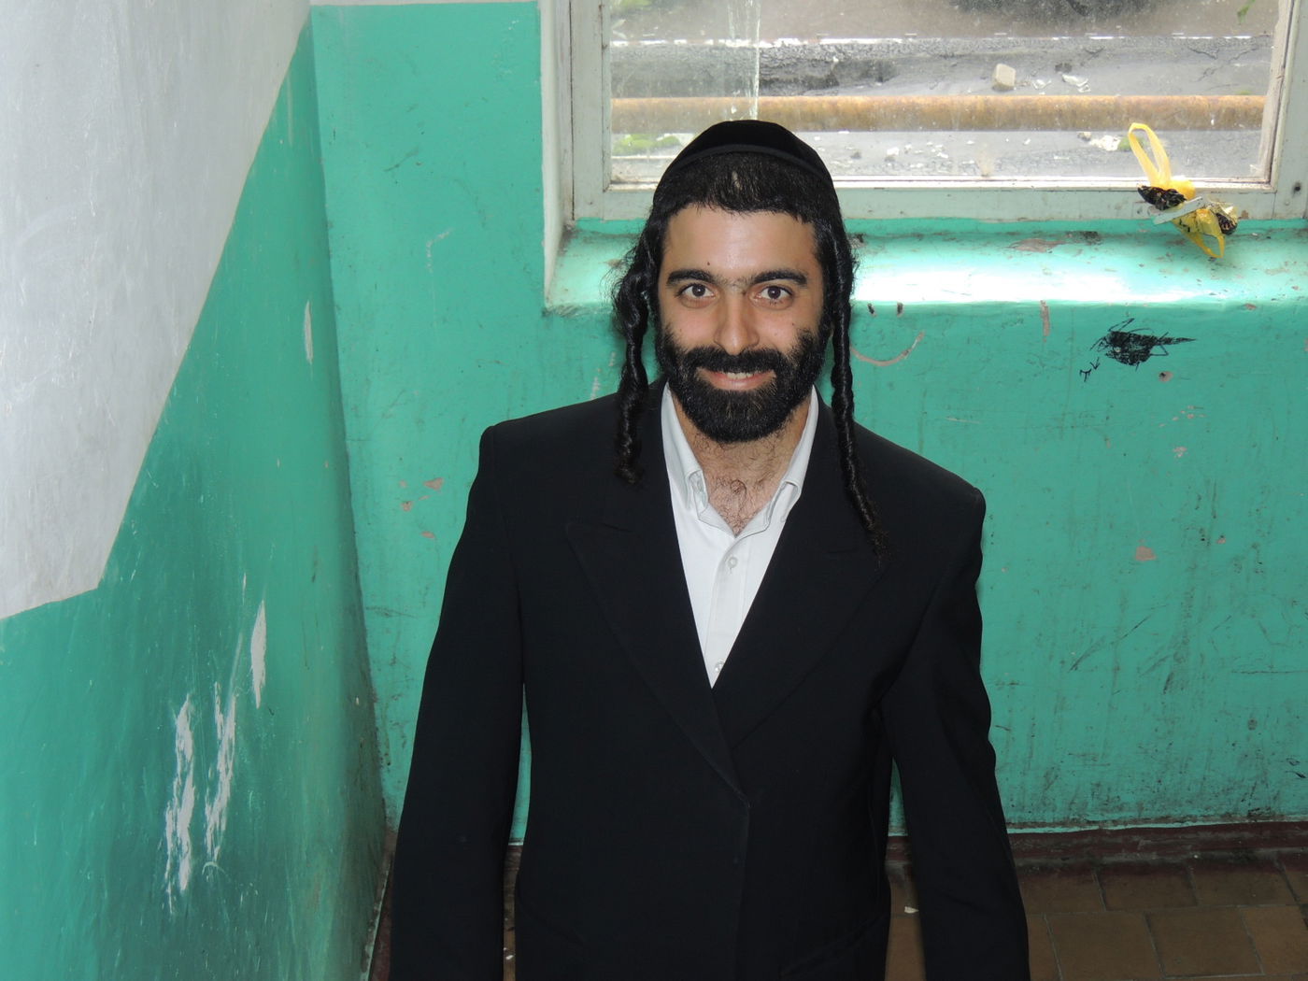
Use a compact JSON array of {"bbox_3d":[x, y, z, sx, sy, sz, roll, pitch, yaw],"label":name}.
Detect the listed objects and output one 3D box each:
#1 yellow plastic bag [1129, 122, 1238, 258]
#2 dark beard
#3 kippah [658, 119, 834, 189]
[{"bbox_3d":[0.763,-0.434,3.270,0.145,0.170,0.100,-1,30,0],"label":"yellow plastic bag"},{"bbox_3d":[0.075,-0.089,1.955,0.147,0.088,0.100,0,11,1],"label":"dark beard"},{"bbox_3d":[0.082,-0.297,2.020,0.160,0.068,0.165,-1,-10,2],"label":"kippah"}]

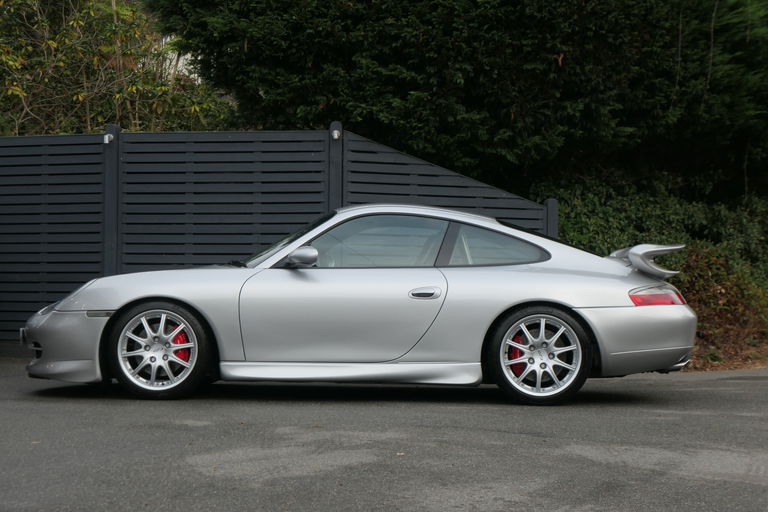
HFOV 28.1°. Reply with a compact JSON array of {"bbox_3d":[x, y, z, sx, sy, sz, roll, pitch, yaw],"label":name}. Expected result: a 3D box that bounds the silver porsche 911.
[{"bbox_3d":[-0.212,0.290,10.221,4.430,1.270,1.800,1,-2,4],"label":"silver porsche 911"}]

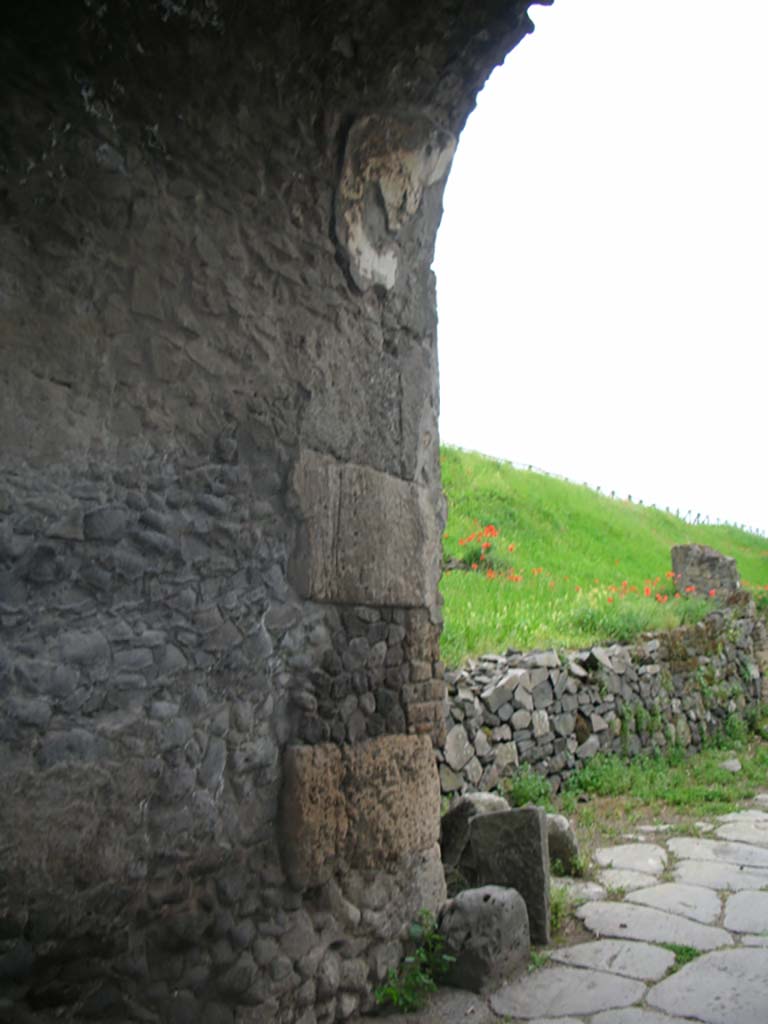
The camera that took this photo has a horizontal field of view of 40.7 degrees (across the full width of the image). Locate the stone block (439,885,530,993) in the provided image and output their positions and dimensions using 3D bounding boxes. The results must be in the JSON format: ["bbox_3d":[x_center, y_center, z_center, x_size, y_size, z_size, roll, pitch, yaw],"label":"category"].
[{"bbox_3d":[0.500,2.075,5.130,0.350,0.420,0.360,-5,-10,32],"label":"stone block"}]

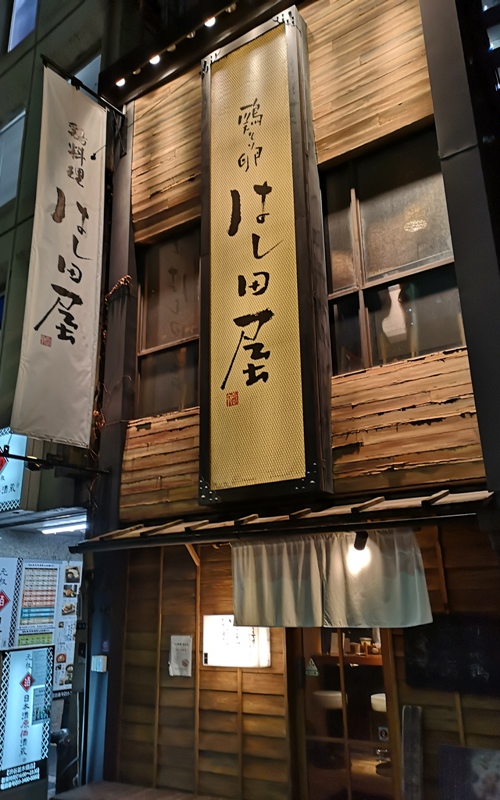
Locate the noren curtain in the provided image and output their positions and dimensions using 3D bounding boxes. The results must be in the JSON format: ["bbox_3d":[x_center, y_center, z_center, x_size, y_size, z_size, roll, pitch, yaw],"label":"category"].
[{"bbox_3d":[0.533,1.351,4.670,1.580,0.660,0.160,-12,-21,31],"label":"noren curtain"}]

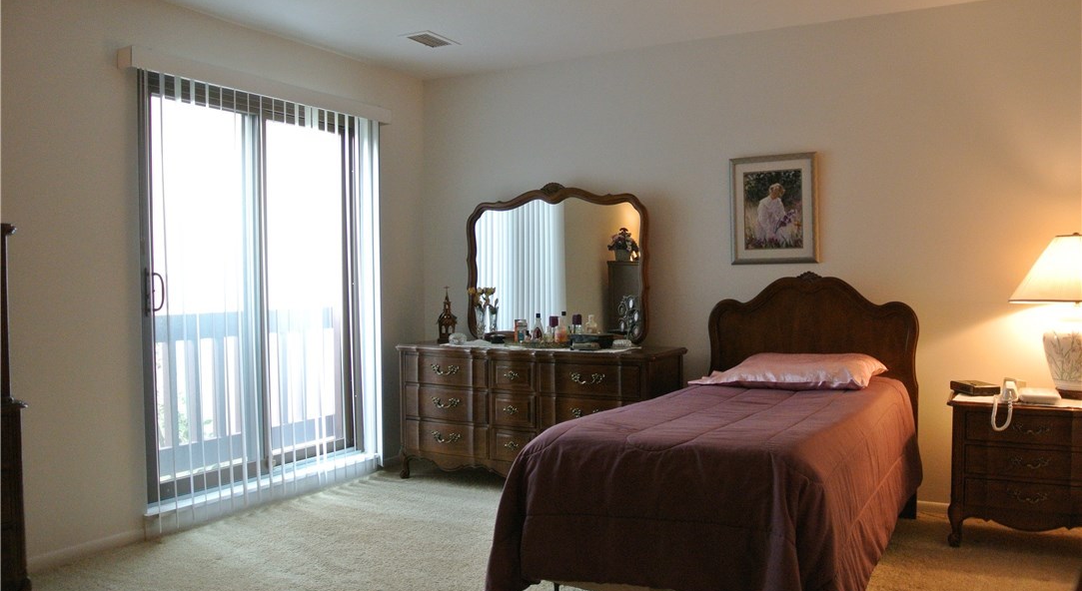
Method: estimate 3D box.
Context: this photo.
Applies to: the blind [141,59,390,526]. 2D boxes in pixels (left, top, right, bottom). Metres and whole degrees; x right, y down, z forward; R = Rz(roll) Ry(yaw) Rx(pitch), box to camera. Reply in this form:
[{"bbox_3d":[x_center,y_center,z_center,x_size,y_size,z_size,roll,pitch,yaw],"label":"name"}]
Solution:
[{"bbox_3d":[-1.416,-0.039,4.331,0.110,2.010,1.520,1,2,31],"label":"blind"}]

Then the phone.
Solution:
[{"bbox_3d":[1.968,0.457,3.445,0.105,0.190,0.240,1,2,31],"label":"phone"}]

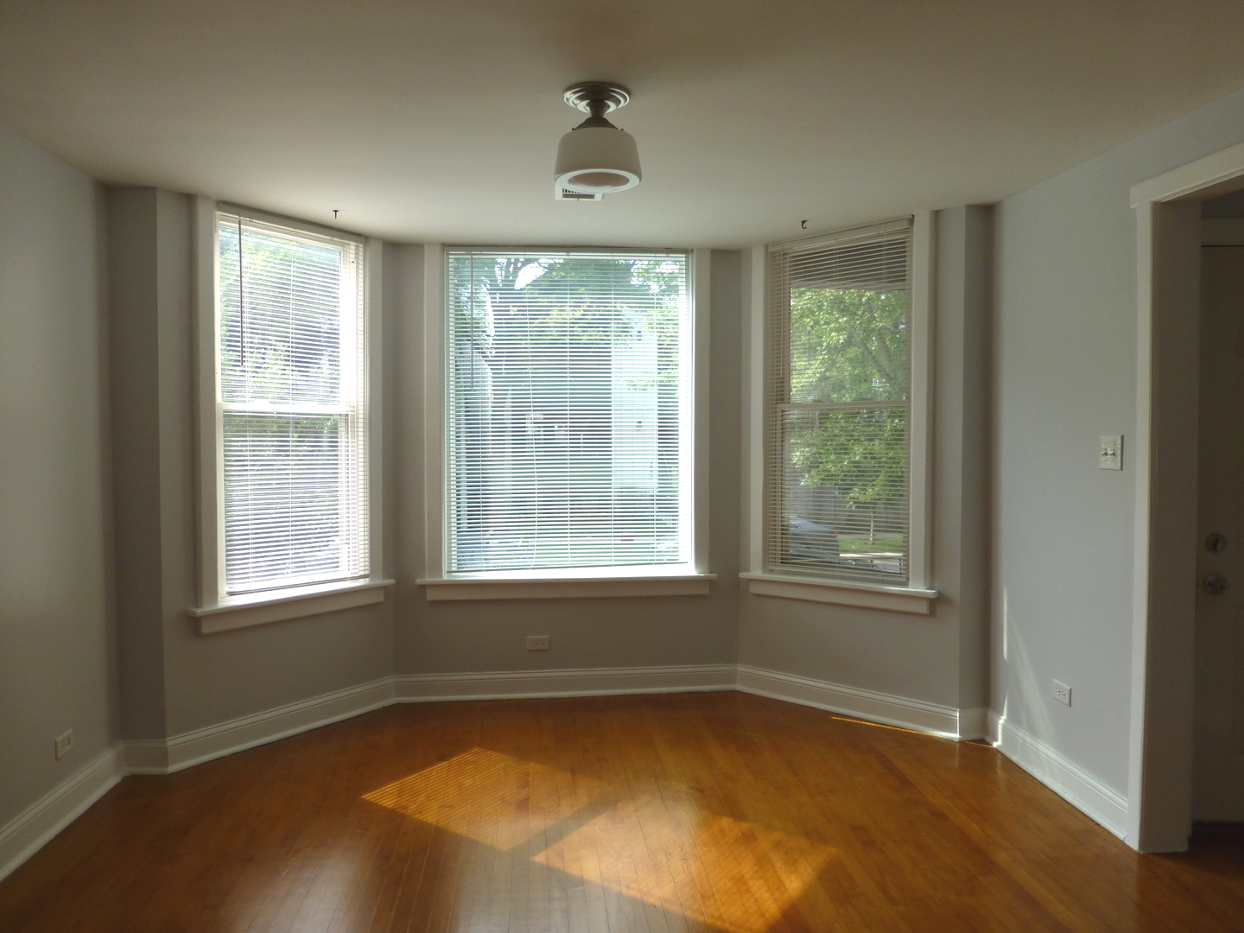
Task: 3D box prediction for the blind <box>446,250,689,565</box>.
[{"bbox_3d":[-0.265,-0.295,4.473,1.279,1.653,0.036,0,2,-7],"label":"blind"}]

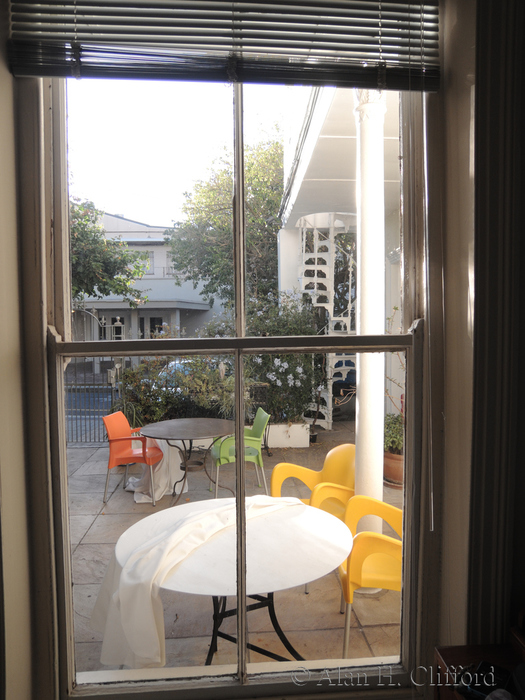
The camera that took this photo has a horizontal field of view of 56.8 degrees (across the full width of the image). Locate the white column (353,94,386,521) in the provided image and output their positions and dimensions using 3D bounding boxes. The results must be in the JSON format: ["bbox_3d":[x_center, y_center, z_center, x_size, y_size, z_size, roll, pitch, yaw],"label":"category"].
[{"bbox_3d":[0.676,-0.160,3.040,0.205,3.320,0.205,0,1,0],"label":"white column"}]

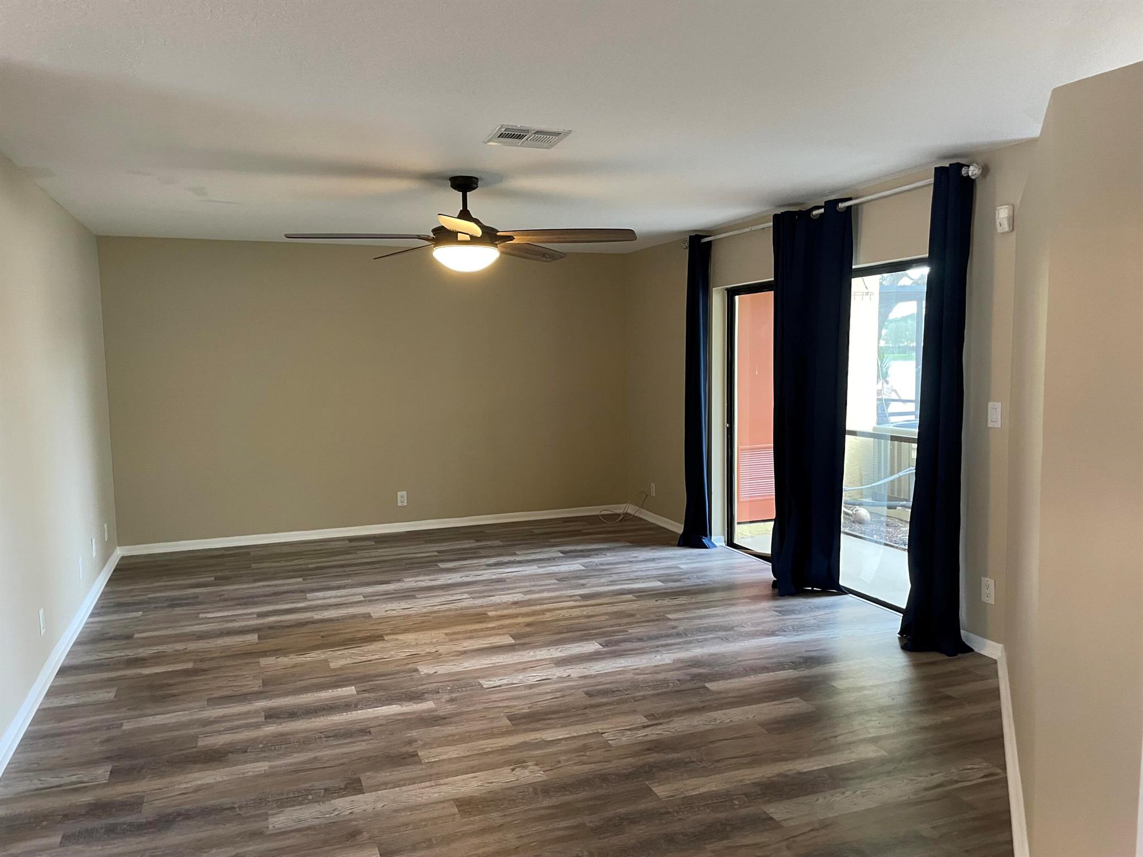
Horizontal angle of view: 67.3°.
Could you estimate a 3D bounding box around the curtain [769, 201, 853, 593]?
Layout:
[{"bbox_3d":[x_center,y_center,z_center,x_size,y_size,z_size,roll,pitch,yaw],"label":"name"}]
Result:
[{"bbox_3d":[1.433,-0.158,5.330,0.240,2.380,0.520,-3,6,-21],"label":"curtain"}]

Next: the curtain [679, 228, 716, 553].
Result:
[{"bbox_3d":[0.950,-0.266,6.619,0.200,2.380,0.270,-3,6,-21],"label":"curtain"}]

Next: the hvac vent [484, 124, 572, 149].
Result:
[{"bbox_3d":[-0.188,-1.216,3.608,0.306,0.022,0.325,-3,5,-17],"label":"hvac vent"}]

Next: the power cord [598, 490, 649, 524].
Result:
[{"bbox_3d":[0.466,0.718,7.761,0.350,0.230,0.410,-3,6,-21],"label":"power cord"}]

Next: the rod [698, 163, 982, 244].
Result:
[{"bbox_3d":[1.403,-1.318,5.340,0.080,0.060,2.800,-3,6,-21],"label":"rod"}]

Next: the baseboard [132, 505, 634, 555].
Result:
[{"bbox_3d":[-1.494,0.853,7.415,4.289,0.085,0.018,-3,5,-19],"label":"baseboard"}]

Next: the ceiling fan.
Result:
[{"bbox_3d":[-0.548,-1.052,4.434,1.740,0.475,1.690,-1,5,-5],"label":"ceiling fan"}]

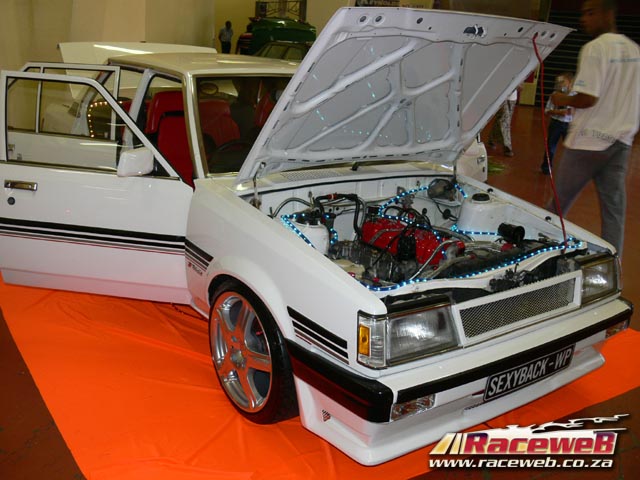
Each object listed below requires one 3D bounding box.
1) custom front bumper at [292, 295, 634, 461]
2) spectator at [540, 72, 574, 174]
[{"bbox_3d":[0.656,0.461,2.612,1.580,0.360,0.500,-9,21,-36],"label":"custom front bumper"},{"bbox_3d":[3.201,-1.518,8.460,0.450,1.290,0.400,0,17,-13],"label":"spectator"}]

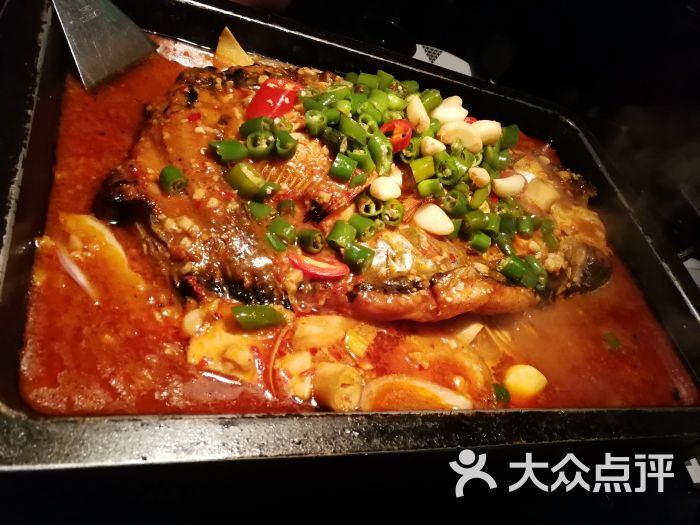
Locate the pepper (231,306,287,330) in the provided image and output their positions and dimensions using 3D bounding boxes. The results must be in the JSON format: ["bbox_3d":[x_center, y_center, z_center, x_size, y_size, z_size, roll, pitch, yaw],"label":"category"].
[{"bbox_3d":[-0.040,0.024,0.239,0.023,0.010,0.011,-2,55,-31],"label":"pepper"}]

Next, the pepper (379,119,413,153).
[{"bbox_3d":[0.028,-0.076,0.327,0.018,0.009,0.018,8,50,-24],"label":"pepper"}]

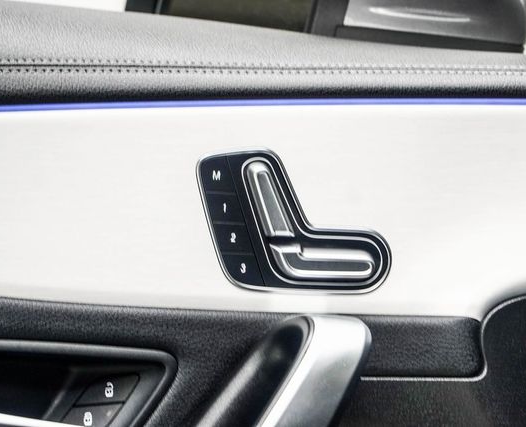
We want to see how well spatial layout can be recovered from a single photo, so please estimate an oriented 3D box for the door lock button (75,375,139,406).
[{"bbox_3d":[-0.083,0.093,1.480,0.034,0.015,0.006,1,-6,25],"label":"door lock button"}]

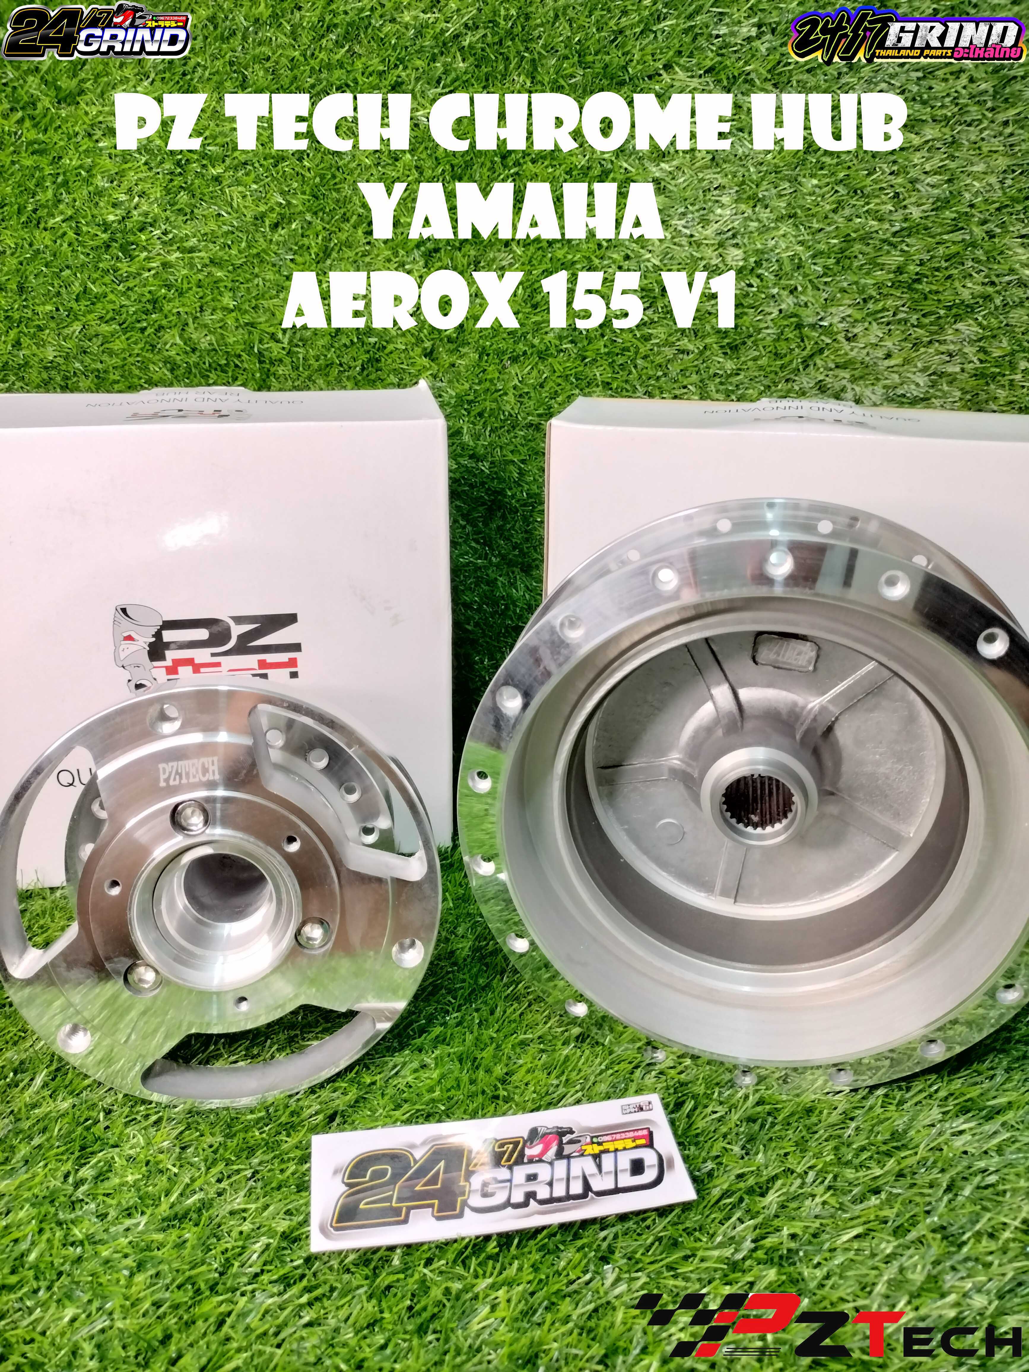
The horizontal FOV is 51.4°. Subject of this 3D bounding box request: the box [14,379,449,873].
[{"bbox_3d":[-0.141,-0.026,0.514,0.210,0.212,0.098,-4,23,-10],"label":"box"}]

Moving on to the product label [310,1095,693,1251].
[{"bbox_3d":[-0.005,0.158,0.351,0.121,0.003,0.044,-3,25,-9],"label":"product label"}]

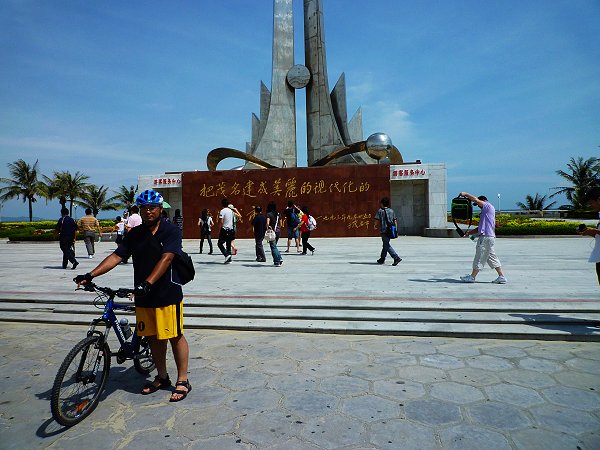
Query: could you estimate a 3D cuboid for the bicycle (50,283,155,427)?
[{"bbox_3d":[-1.541,0.963,3.661,0.600,1.000,1.700,9,3,11],"label":"bicycle"}]

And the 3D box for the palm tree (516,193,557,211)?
[{"bbox_3d":[31.657,-2.596,58.000,5.300,3.900,5.300,-1,2,0],"label":"palm tree"}]

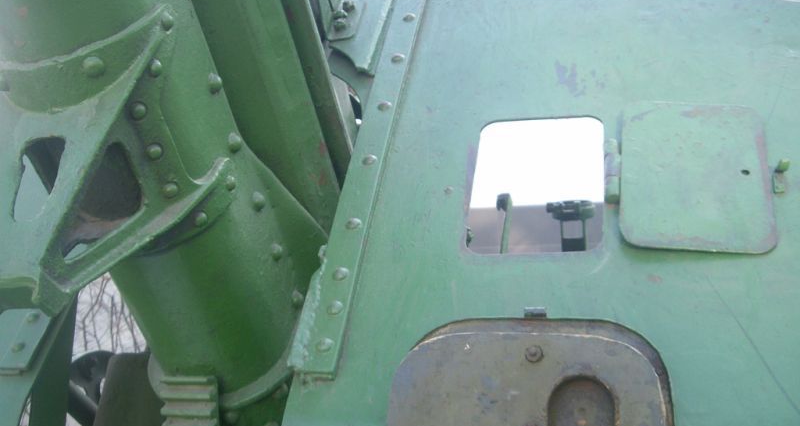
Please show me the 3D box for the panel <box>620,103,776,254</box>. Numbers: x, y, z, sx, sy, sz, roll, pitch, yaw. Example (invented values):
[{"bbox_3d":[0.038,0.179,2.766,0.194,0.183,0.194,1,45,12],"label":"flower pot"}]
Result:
[{"bbox_3d":[0.337,-0.043,1.004,0.164,0.208,0.012,4,-35,10],"label":"panel"}]

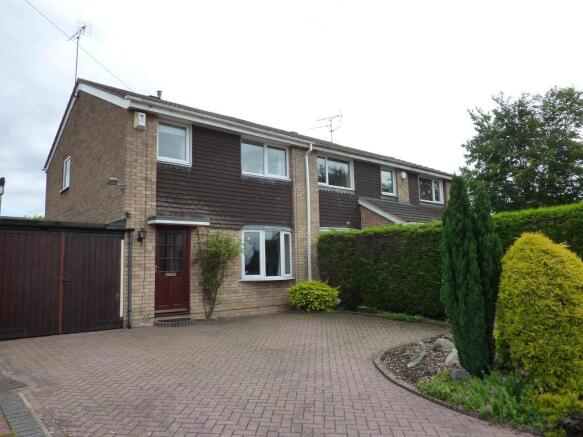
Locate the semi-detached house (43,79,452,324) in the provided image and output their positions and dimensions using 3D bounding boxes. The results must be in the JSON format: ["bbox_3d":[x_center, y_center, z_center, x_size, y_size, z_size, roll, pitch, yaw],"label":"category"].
[{"bbox_3d":[-0.625,-0.362,17.060,15.030,7.060,8.200,4,-9,-41],"label":"semi-detached house"}]

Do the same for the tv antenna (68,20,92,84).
[{"bbox_3d":[-6.408,-5.029,12.755,0.950,1.680,0.420,-6,-8,36],"label":"tv antenna"}]

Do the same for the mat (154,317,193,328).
[{"bbox_3d":[-2.665,2.318,9.427,0.850,0.060,0.450,4,-9,-41],"label":"mat"}]

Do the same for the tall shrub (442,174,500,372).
[{"bbox_3d":[2.411,0.781,5.670,0.650,2.620,0.600,-2,-7,0],"label":"tall shrub"}]

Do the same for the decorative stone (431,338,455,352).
[{"bbox_3d":[2.445,2.036,6.750,0.360,0.210,0.280,-2,-7,0],"label":"decorative stone"}]

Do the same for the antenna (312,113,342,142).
[{"bbox_3d":[1.756,-4.378,20.253,1.300,1.200,0.500,-6,-8,33],"label":"antenna"}]

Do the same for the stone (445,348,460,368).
[{"bbox_3d":[2.244,1.945,5.850,0.240,0.260,0.240,-2,-7,0],"label":"stone"}]

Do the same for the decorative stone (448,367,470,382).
[{"bbox_3d":[2.115,1.964,5.300,0.290,0.190,0.250,-2,-7,0],"label":"decorative stone"}]

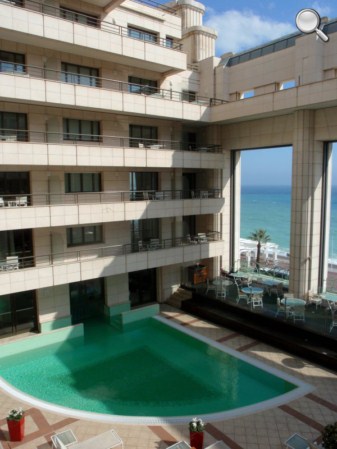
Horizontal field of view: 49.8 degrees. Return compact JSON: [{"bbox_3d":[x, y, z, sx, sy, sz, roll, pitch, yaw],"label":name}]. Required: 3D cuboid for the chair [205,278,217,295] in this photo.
[{"bbox_3d":[2.584,3.786,22.086,0.580,0.880,0.560,-1,6,2],"label":"chair"}]

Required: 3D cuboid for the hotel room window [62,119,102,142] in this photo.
[{"bbox_3d":[-4.891,-5.320,20.643,2.250,1.180,0.150,-5,7,-35],"label":"hotel room window"}]

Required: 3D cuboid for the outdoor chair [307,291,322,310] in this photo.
[{"bbox_3d":[7.758,4.009,19.334,0.580,0.890,0.570,3,7,30],"label":"outdoor chair"}]

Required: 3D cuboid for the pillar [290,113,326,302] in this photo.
[{"bbox_3d":[7.831,-0.979,20.423,1.000,10.480,1.600,-6,8,-42],"label":"pillar"}]

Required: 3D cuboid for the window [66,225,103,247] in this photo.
[{"bbox_3d":[-4.708,0.678,20.772,2.191,1.086,0.150,-5,7,-37],"label":"window"}]

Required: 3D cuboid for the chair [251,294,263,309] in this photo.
[{"bbox_3d":[4.728,4.017,19.620,0.570,0.880,0.580,-2,6,-8],"label":"chair"}]

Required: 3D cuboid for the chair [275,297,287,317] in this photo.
[{"bbox_3d":[5.639,4.139,18.227,0.580,0.880,0.560,0,6,5],"label":"chair"}]

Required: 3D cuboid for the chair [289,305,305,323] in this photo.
[{"bbox_3d":[6.181,4.209,17.471,0.560,0.880,0.580,-1,6,-4],"label":"chair"}]

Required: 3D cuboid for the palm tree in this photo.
[{"bbox_3d":[17.144,5.318,68.460,4.000,9.000,4.000,0,6,11],"label":"palm tree"}]

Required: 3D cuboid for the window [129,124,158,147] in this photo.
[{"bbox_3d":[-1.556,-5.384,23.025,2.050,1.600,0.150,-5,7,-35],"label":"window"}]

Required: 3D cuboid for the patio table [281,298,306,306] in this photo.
[{"bbox_3d":[6.221,4.218,18.065,1.220,0.740,1.220,-1,6,0],"label":"patio table"}]

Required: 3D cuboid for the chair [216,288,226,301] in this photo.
[{"bbox_3d":[3.065,3.867,21.231,0.560,0.880,0.580,0,6,4],"label":"chair"}]

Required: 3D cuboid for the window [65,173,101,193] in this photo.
[{"bbox_3d":[-4.733,-2.351,20.474,2.200,1.091,0.150,-5,7,-37],"label":"window"}]

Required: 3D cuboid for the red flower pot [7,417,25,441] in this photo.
[{"bbox_3d":[-4.814,6.475,11.514,0.380,0.670,0.380,-1,6,2],"label":"red flower pot"}]

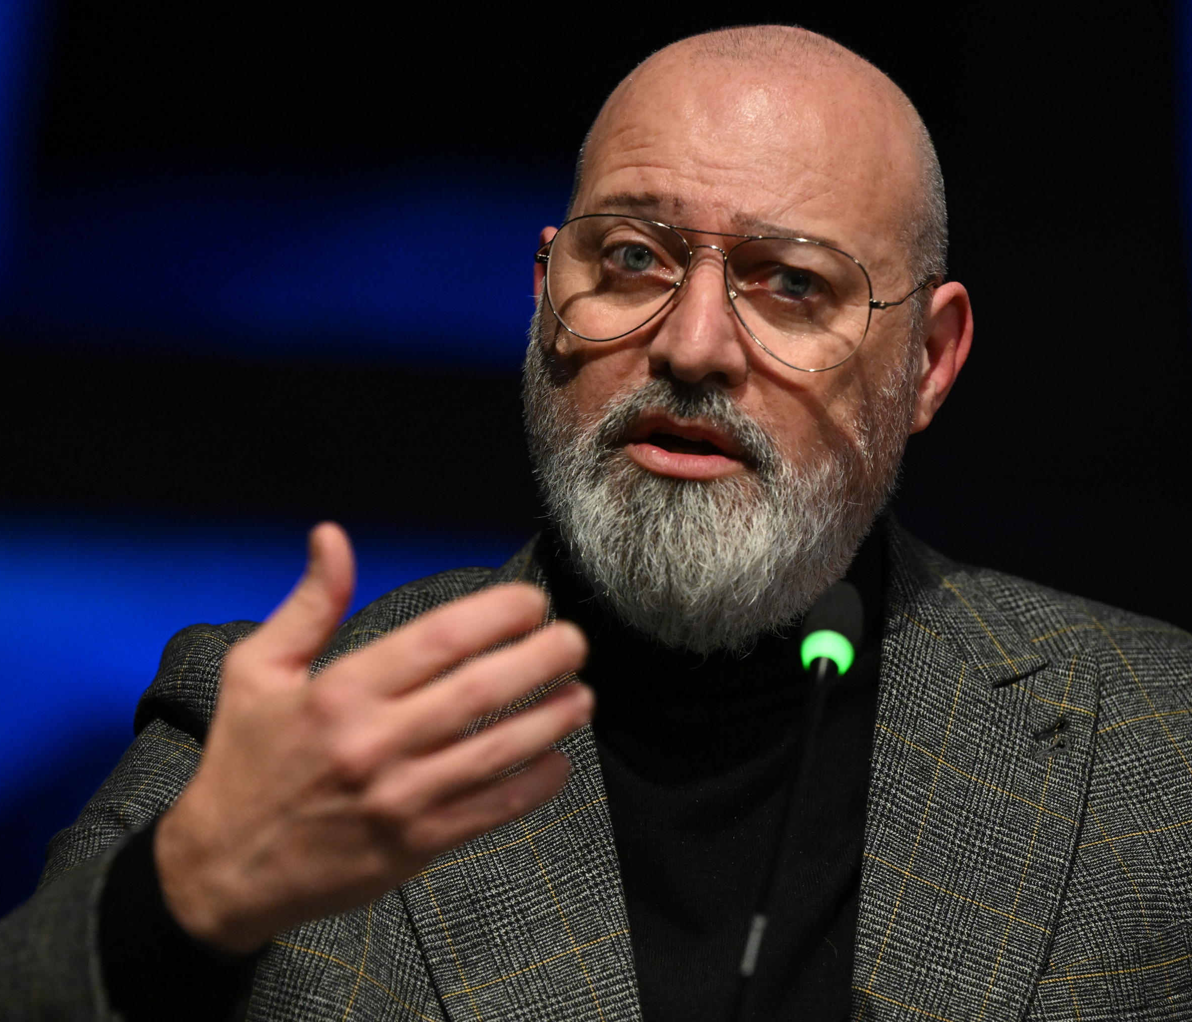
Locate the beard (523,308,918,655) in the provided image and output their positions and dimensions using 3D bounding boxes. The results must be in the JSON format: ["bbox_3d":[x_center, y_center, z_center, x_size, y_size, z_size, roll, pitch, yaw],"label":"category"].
[{"bbox_3d":[0.048,-0.011,3.100,0.150,0.134,0.115,7,3,10],"label":"beard"}]

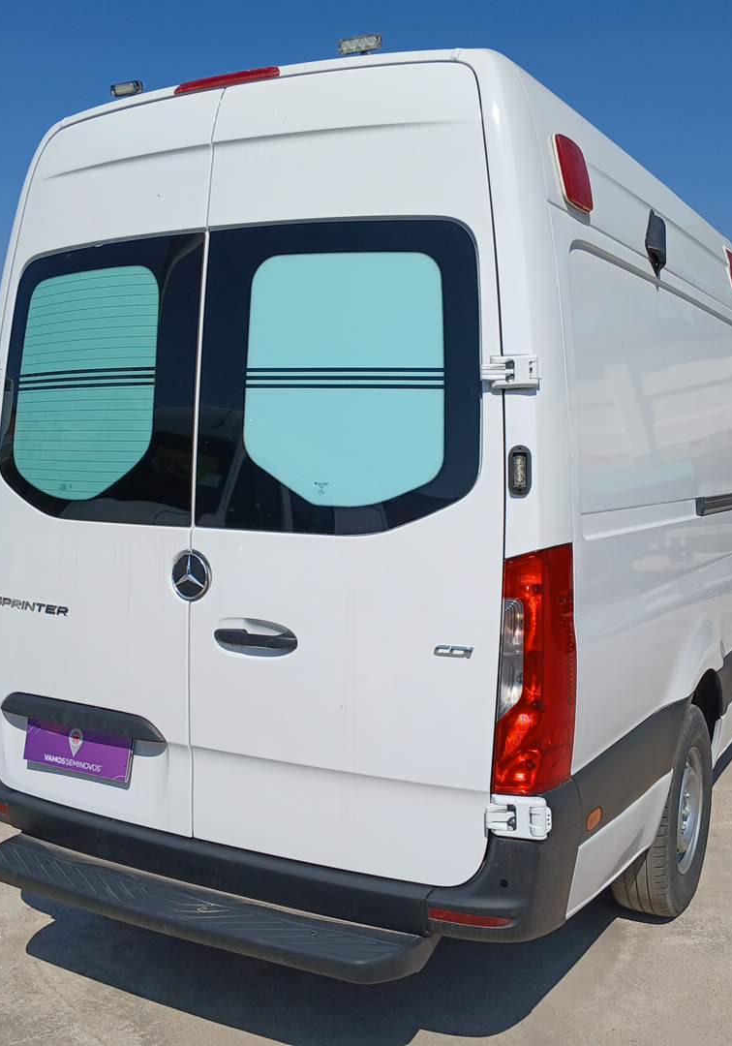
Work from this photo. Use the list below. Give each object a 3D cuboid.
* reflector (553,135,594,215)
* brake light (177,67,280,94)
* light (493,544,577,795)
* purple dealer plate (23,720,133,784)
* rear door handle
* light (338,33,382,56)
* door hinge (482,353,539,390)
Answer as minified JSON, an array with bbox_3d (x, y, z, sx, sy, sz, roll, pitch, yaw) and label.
[{"bbox_3d":[0.480,-0.813,2.446,0.035,0.155,0.208,-12,-2,29],"label":"reflector"},{"bbox_3d":[-0.357,-1.153,2.737,0.325,0.036,0.045,3,5,29],"label":"brake light"},{"bbox_3d":[0.390,0.331,2.370,0.160,0.575,0.140,3,5,29],"label":"light"},{"bbox_3d":[-0.825,0.647,2.986,0.402,0.126,0.012,3,-4,30],"label":"purple dealer plate"},{"bbox_3d":[-0.276,0.300,2.650,0.250,0.050,0.040,3,5,30],"label":"rear door handle"},{"bbox_3d":[-0.016,-1.203,2.629,0.120,0.042,0.032,3,5,30],"label":"light"},{"bbox_3d":[0.324,-0.331,2.327,0.135,0.078,0.050,3,5,29],"label":"door hinge"}]

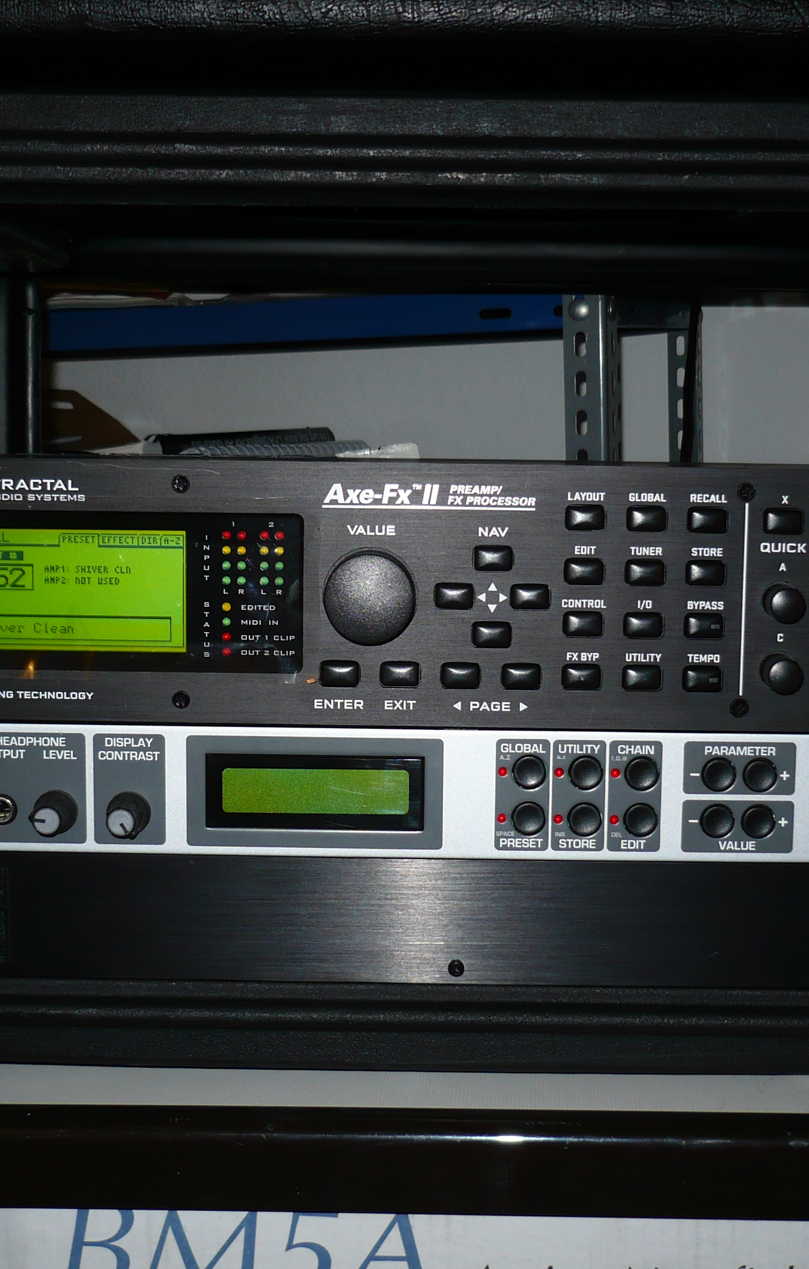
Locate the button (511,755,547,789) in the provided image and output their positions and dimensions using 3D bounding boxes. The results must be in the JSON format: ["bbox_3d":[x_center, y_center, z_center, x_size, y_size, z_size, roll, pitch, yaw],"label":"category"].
[{"bbox_3d":[0.043,0.047,0.584,0.011,0.011,0.004,1,6,0],"label":"button"}]

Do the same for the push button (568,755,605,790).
[{"bbox_3d":[0.062,0.047,0.585,0.011,0.011,0.004,1,6,0],"label":"push button"}]

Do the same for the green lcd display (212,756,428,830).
[{"bbox_3d":[-0.031,0.054,0.589,0.074,0.026,0.005,1,6,0],"label":"green lcd display"}]

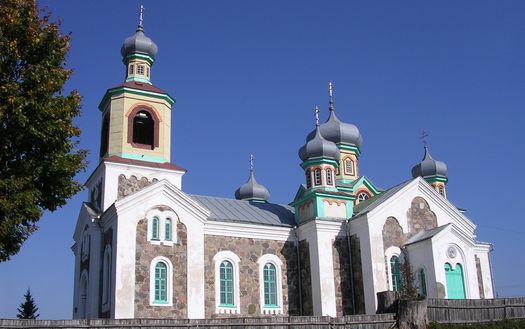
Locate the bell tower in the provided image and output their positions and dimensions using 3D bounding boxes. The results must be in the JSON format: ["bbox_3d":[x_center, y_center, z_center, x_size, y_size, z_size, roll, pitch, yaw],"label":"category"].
[{"bbox_3d":[-9.086,-5.924,42.450,4.725,13.440,4.725,8,-21,-27],"label":"bell tower"}]

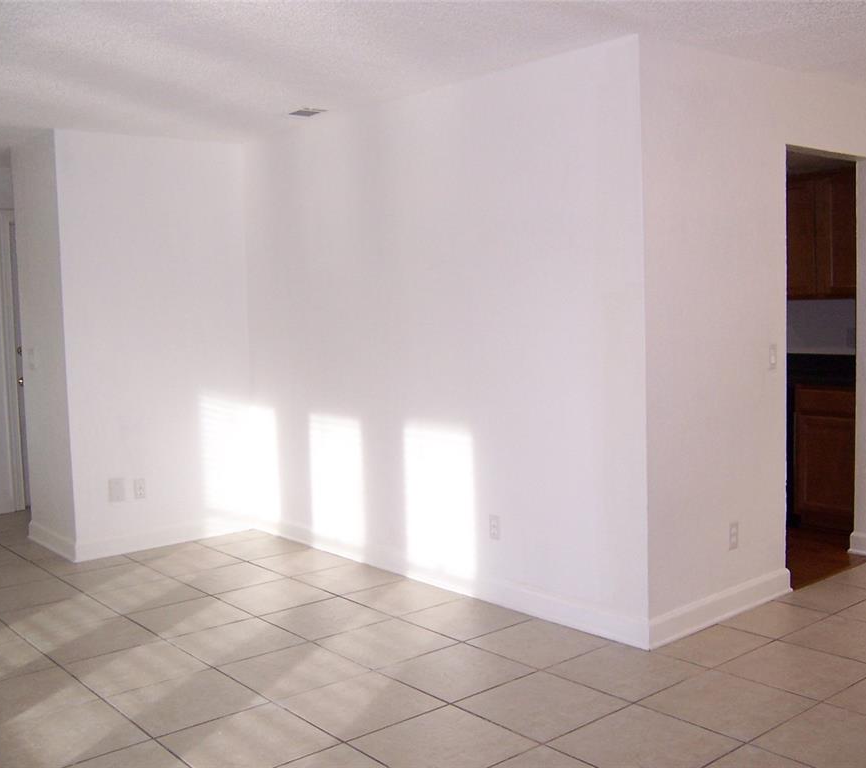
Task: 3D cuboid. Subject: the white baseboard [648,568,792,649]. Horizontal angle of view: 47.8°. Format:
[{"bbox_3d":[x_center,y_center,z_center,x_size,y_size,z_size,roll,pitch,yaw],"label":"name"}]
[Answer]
[{"bbox_3d":[1.280,0.968,4.278,1.130,0.117,0.024,-5,6,-41],"label":"white baseboard"}]

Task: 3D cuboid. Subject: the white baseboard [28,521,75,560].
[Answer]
[{"bbox_3d":[-2.307,0.942,5.915,0.024,0.122,0.879,-5,6,-39],"label":"white baseboard"}]

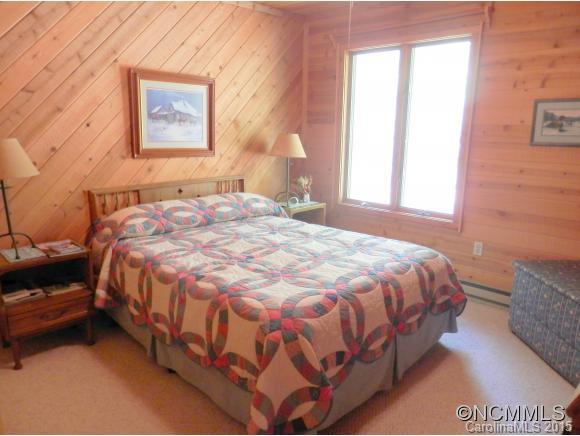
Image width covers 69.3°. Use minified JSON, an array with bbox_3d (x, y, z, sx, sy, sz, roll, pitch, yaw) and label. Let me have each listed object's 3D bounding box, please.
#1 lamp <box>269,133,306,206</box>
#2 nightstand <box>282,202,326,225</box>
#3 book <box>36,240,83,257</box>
[{"bbox_3d":[-0.015,-0.506,4.384,0.381,0.752,0.381,1,12,0],"label":"lamp"},{"bbox_3d":[0.065,0.168,4.580,0.404,0.649,0.517,11,16,42],"label":"nightstand"},{"bbox_3d":[-1.464,0.191,2.680,0.291,0.024,0.207,11,16,42],"label":"book"}]

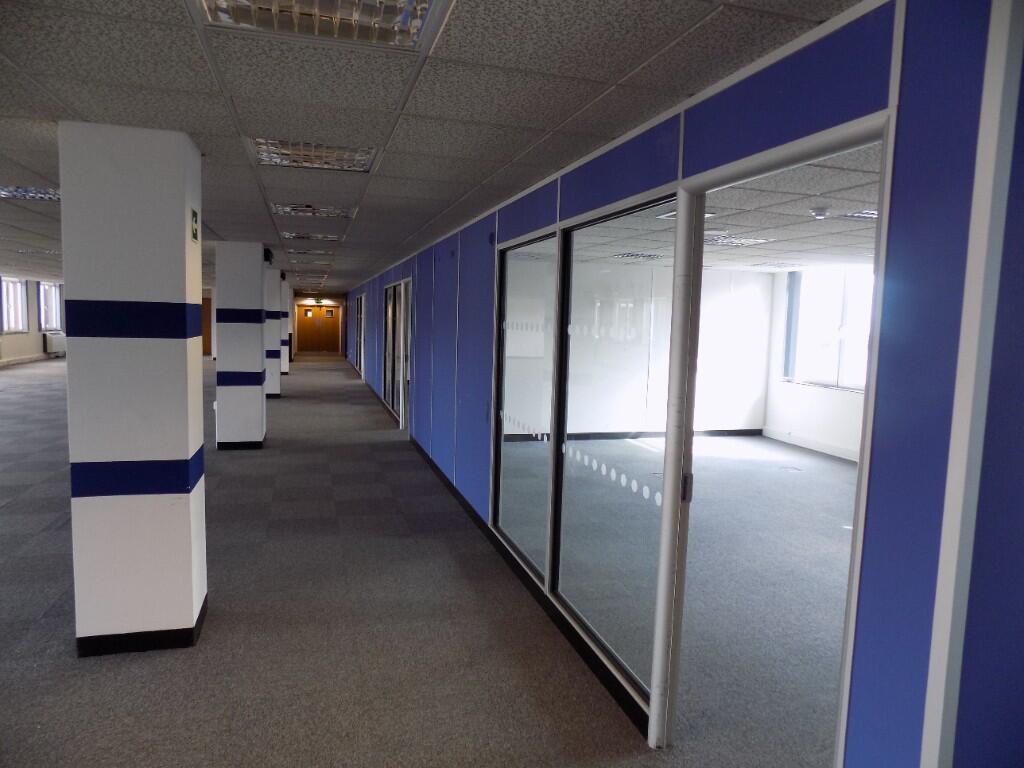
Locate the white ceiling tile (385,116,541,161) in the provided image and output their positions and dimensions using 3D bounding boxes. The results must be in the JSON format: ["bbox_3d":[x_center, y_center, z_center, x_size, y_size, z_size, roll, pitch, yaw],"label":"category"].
[{"bbox_3d":[-0.222,-1.061,2.950,0.605,0.025,0.605,0,6,-16],"label":"white ceiling tile"}]

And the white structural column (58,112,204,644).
[{"bbox_3d":[-1.744,0.047,3.212,0.481,2.320,0.449,0,6,-16],"label":"white structural column"}]

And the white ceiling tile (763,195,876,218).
[{"bbox_3d":[1.928,-1.121,4.299,0.600,0.020,0.600,0,6,-17],"label":"white ceiling tile"}]

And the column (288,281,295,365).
[{"bbox_3d":[-7.241,-1.893,21.780,0.481,2.320,0.449,0,6,-16],"label":"column"}]

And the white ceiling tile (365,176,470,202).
[{"bbox_3d":[-0.564,-1.182,4.106,0.605,0.025,0.605,0,6,-16],"label":"white ceiling tile"}]

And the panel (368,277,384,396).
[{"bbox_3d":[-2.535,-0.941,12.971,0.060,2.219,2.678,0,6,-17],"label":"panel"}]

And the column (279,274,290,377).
[{"bbox_3d":[-5.696,-1.361,16.566,0.470,2.290,0.420,0,6,-17],"label":"column"}]

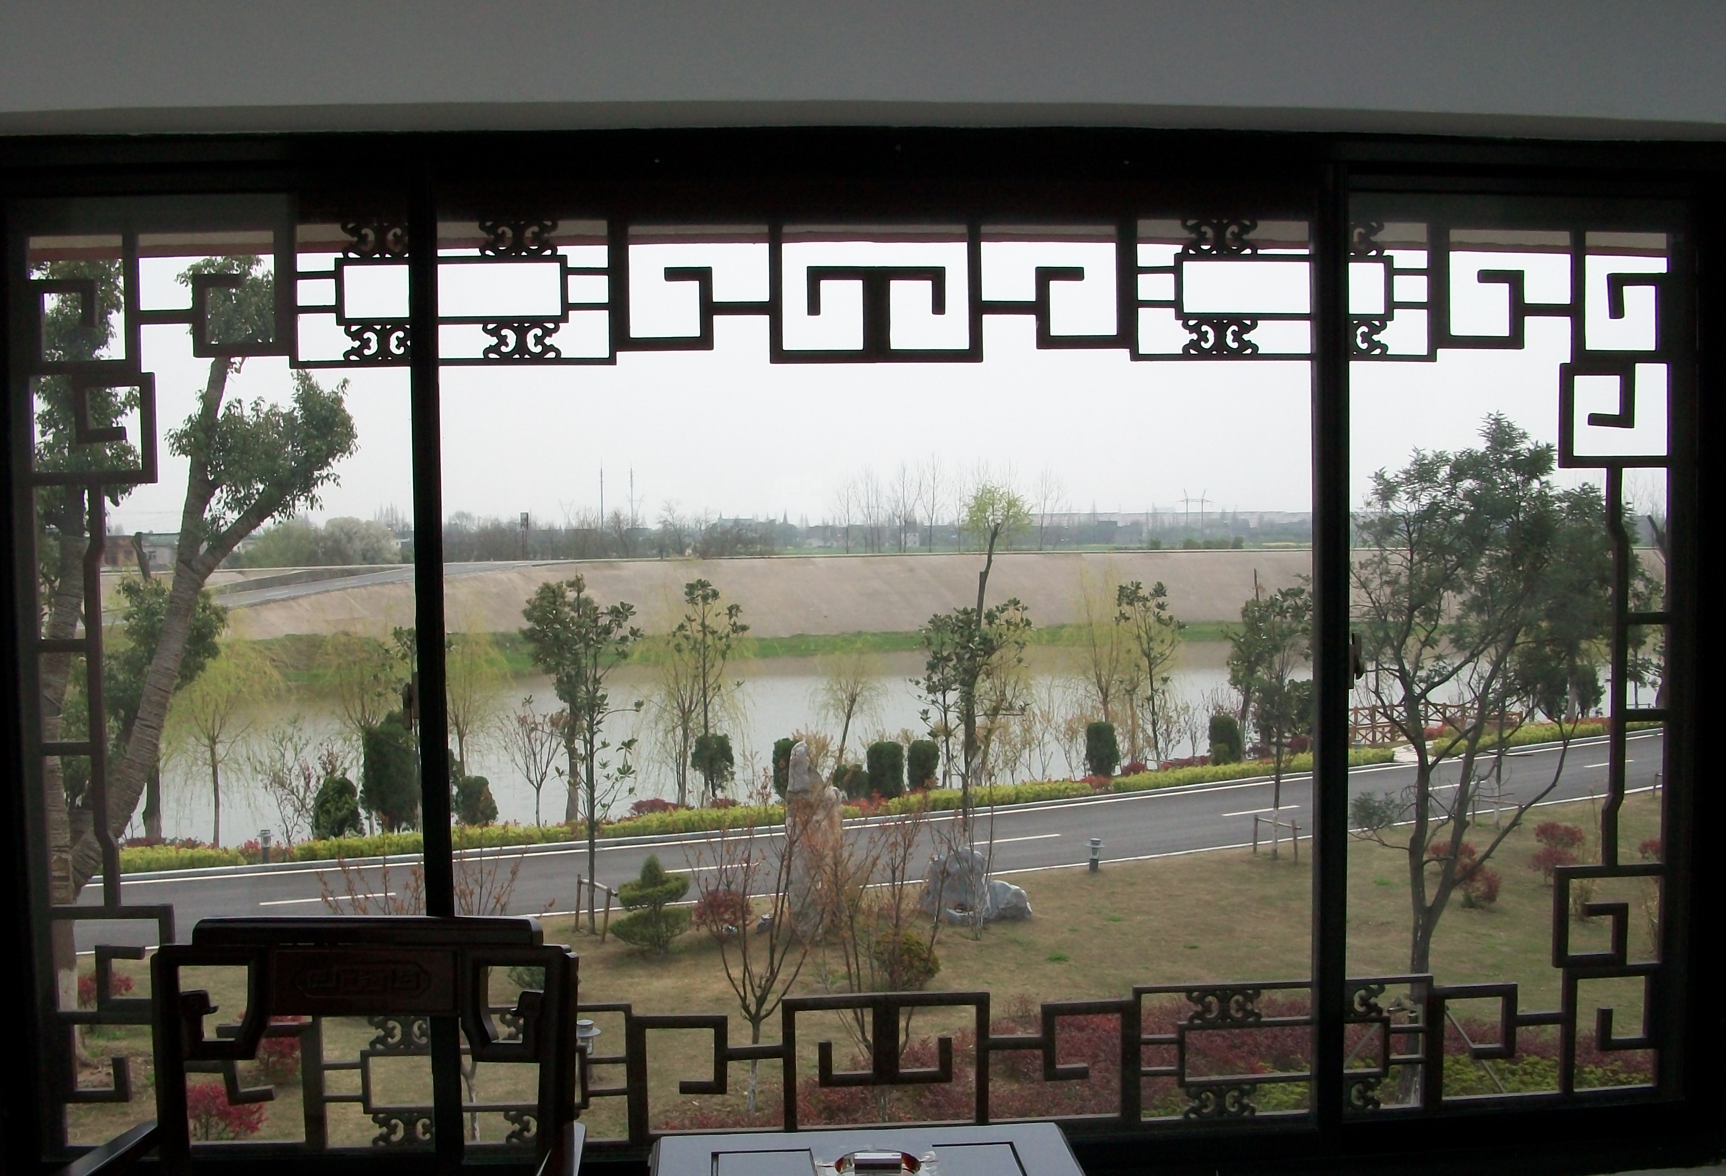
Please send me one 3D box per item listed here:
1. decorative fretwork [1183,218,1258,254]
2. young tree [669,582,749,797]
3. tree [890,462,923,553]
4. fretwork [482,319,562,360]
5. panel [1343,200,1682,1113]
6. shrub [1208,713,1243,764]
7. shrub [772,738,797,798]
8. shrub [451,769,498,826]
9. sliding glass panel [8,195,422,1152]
[{"bbox_3d":[0.629,-0.619,2.980,0.137,0.069,0.025,-1,2,-3],"label":"decorative fretwork"},{"bbox_3d":[-4.009,2.689,43.517,2.013,5.904,1.912,-1,2,0],"label":"young tree"},{"bbox_3d":[4.395,-8.079,170.000,3.245,9.127,3.200,-1,2,0],"label":"tree"},{"bbox_3d":[-0.587,-0.427,2.916,0.137,0.069,0.025,-1,2,-4],"label":"fretwork"},{"bbox_3d":[1.122,0.122,2.948,0.617,1.583,0.050,-1,2,-4],"label":"panel"},{"bbox_3d":[10.704,4.452,49.950,1.034,1.552,1.034,-1,2,0],"label":"shrub"},{"bbox_3d":[-1.931,4.731,43.866,0.873,1.747,0.873,-1,2,0],"label":"shrub"},{"bbox_3d":[-7.501,4.083,32.800,0.887,1.148,0.920,-1,2,0],"label":"shrub"},{"bbox_3d":[-1.046,0.147,2.807,0.653,1.583,0.050,-1,2,-4],"label":"sliding glass panel"}]

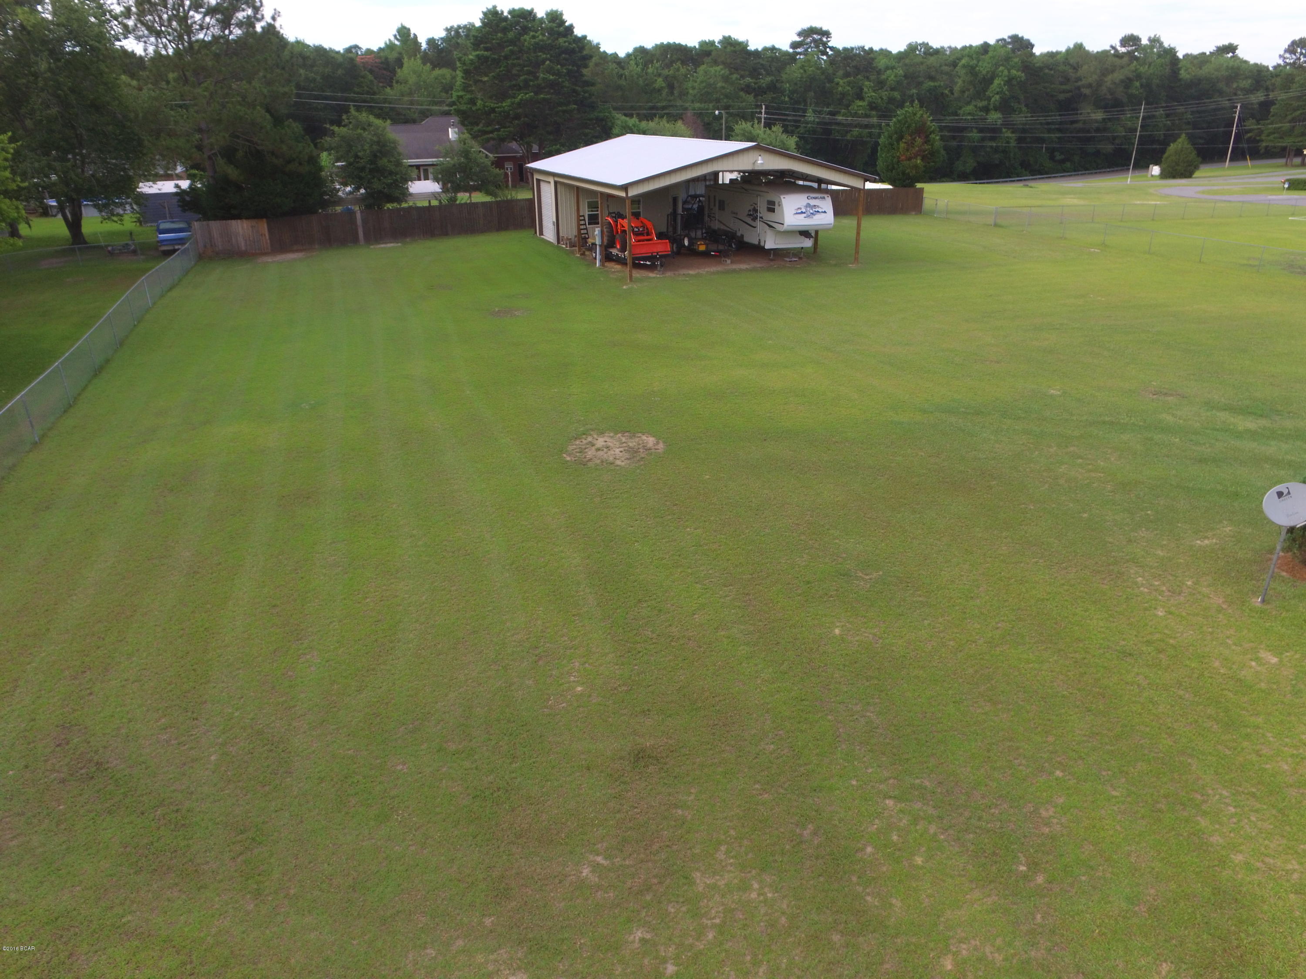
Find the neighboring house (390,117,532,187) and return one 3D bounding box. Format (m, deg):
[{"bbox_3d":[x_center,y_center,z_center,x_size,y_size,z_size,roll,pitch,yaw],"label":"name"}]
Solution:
[{"bbox_3d":[-22.695,-35.752,79.852,19.810,6.870,12.120,-13,29,-25],"label":"neighboring house"}]

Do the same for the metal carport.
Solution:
[{"bbox_3d":[1.578,-16.486,42.216,13.470,5.720,16.700,-10,28,-20],"label":"metal carport"}]

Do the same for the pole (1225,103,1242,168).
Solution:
[{"bbox_3d":[87.223,-53.195,113.344,0.350,8.790,0.350,0,26,0],"label":"pole"}]

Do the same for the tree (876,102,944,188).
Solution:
[{"bbox_3d":[25.017,-33.227,73.688,6.060,7.930,6.060,0,26,0],"label":"tree"}]

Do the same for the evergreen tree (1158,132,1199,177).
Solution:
[{"bbox_3d":[65.086,-41.267,93.343,4.240,5.050,4.240,0,26,0],"label":"evergreen tree"}]

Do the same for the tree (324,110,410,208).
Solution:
[{"bbox_3d":[-20.105,-22.692,53.016,5.660,7.220,5.660,0,26,0],"label":"tree"}]

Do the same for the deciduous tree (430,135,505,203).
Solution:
[{"bbox_3d":[-13.983,-23.724,57.008,5.450,5.550,5.450,0,26,0],"label":"deciduous tree"}]

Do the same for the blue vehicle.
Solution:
[{"bbox_3d":[-26.289,-14.126,41.890,1.800,1.700,4.950,-13,29,-25],"label":"blue vehicle"}]

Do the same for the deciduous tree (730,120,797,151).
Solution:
[{"bbox_3d":[10.592,-31.743,72.179,6.460,6.570,6.460,0,26,0],"label":"deciduous tree"}]

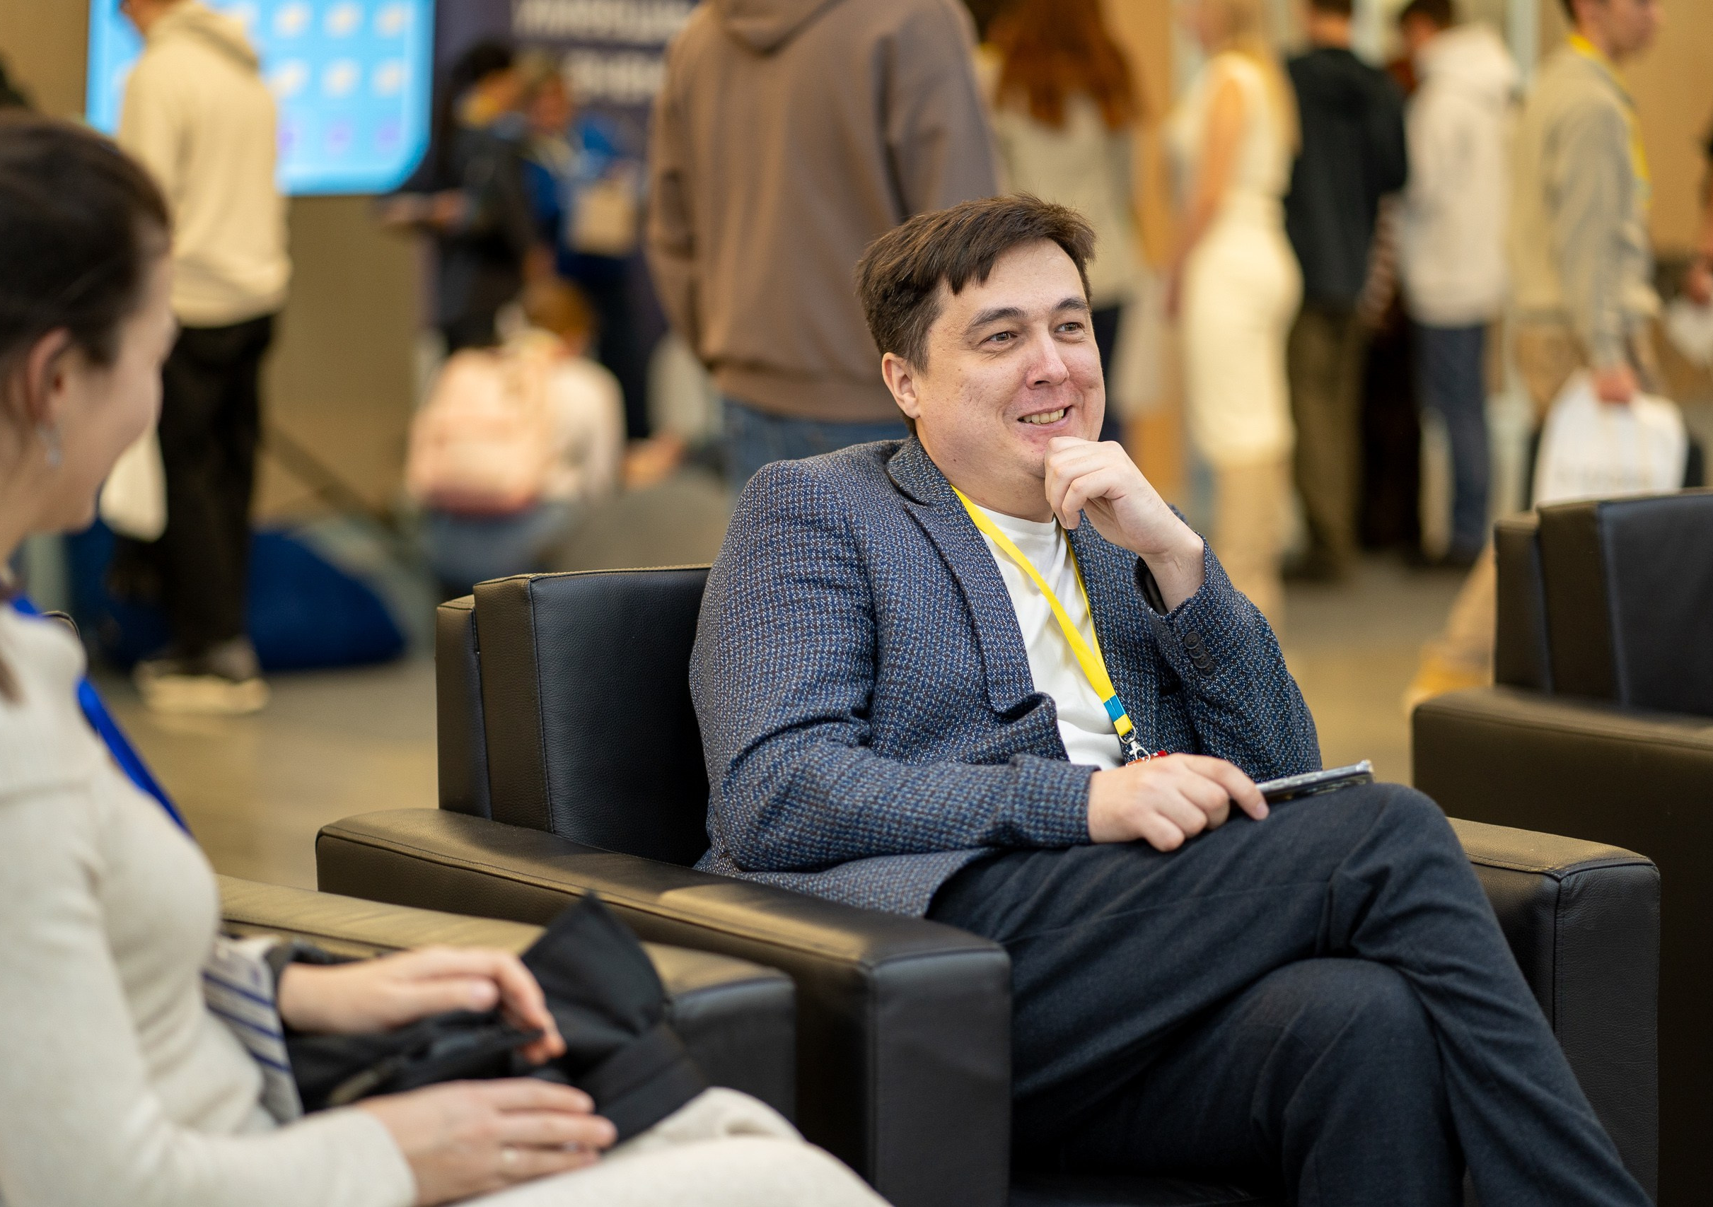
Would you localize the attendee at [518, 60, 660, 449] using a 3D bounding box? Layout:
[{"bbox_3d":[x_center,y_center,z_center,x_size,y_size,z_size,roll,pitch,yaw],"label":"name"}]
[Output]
[{"bbox_3d":[-1.029,-1.297,16.579,0.520,1.578,0.450,-3,7,-30],"label":"attendee"}]

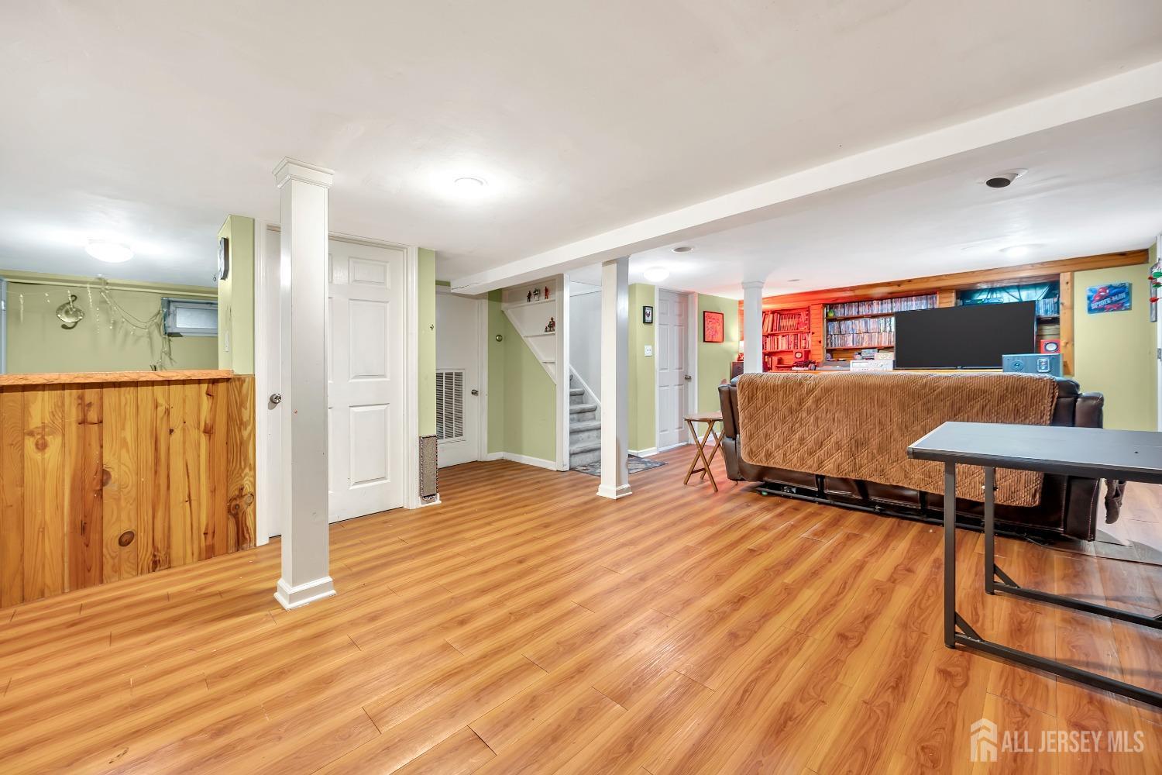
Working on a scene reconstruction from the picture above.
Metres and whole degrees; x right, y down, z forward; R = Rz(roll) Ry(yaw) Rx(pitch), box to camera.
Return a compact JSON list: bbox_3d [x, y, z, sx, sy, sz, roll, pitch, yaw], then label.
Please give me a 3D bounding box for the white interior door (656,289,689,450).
[{"bbox_3d":[1.220,-0.238,5.880,0.050,2.030,0.710,2,2,45],"label":"white interior door"}]

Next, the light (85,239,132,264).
[{"bbox_3d":[-3.738,-1.070,3.580,0.270,0.100,0.270,2,2,45],"label":"light"}]

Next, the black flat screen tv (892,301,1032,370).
[{"bbox_3d":[4.210,-0.545,5.030,1.205,0.690,0.070,2,2,45],"label":"black flat screen tv"}]

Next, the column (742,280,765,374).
[{"bbox_3d":[2.195,-0.275,5.750,0.220,2.100,0.220,2,2,45],"label":"column"}]

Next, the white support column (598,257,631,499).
[{"bbox_3d":[0.292,-0.070,3.900,0.220,1.990,0.220,2,2,45],"label":"white support column"}]

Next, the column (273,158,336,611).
[{"bbox_3d":[-1.376,-0.016,2.250,0.220,2.100,0.220,2,2,45],"label":"column"}]

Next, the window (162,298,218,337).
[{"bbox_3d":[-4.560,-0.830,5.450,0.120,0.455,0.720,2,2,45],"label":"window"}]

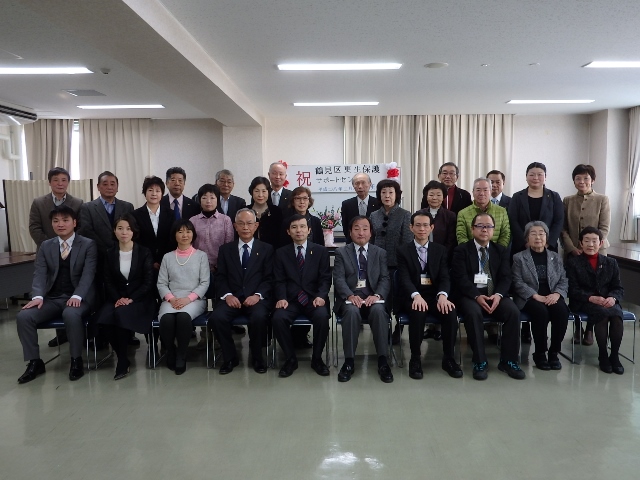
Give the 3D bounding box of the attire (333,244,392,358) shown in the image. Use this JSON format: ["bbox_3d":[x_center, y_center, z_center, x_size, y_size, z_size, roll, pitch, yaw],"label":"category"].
[{"bbox_3d":[0.360,0.500,4.231,0.490,0.932,0.650,-1,6,0],"label":"attire"}]

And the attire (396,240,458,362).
[{"bbox_3d":[0.898,0.484,4.225,0.471,0.954,0.640,-1,6,1],"label":"attire"}]

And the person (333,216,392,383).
[{"bbox_3d":[0.340,0.421,4.089,0.500,1.220,0.800,0,6,1],"label":"person"}]

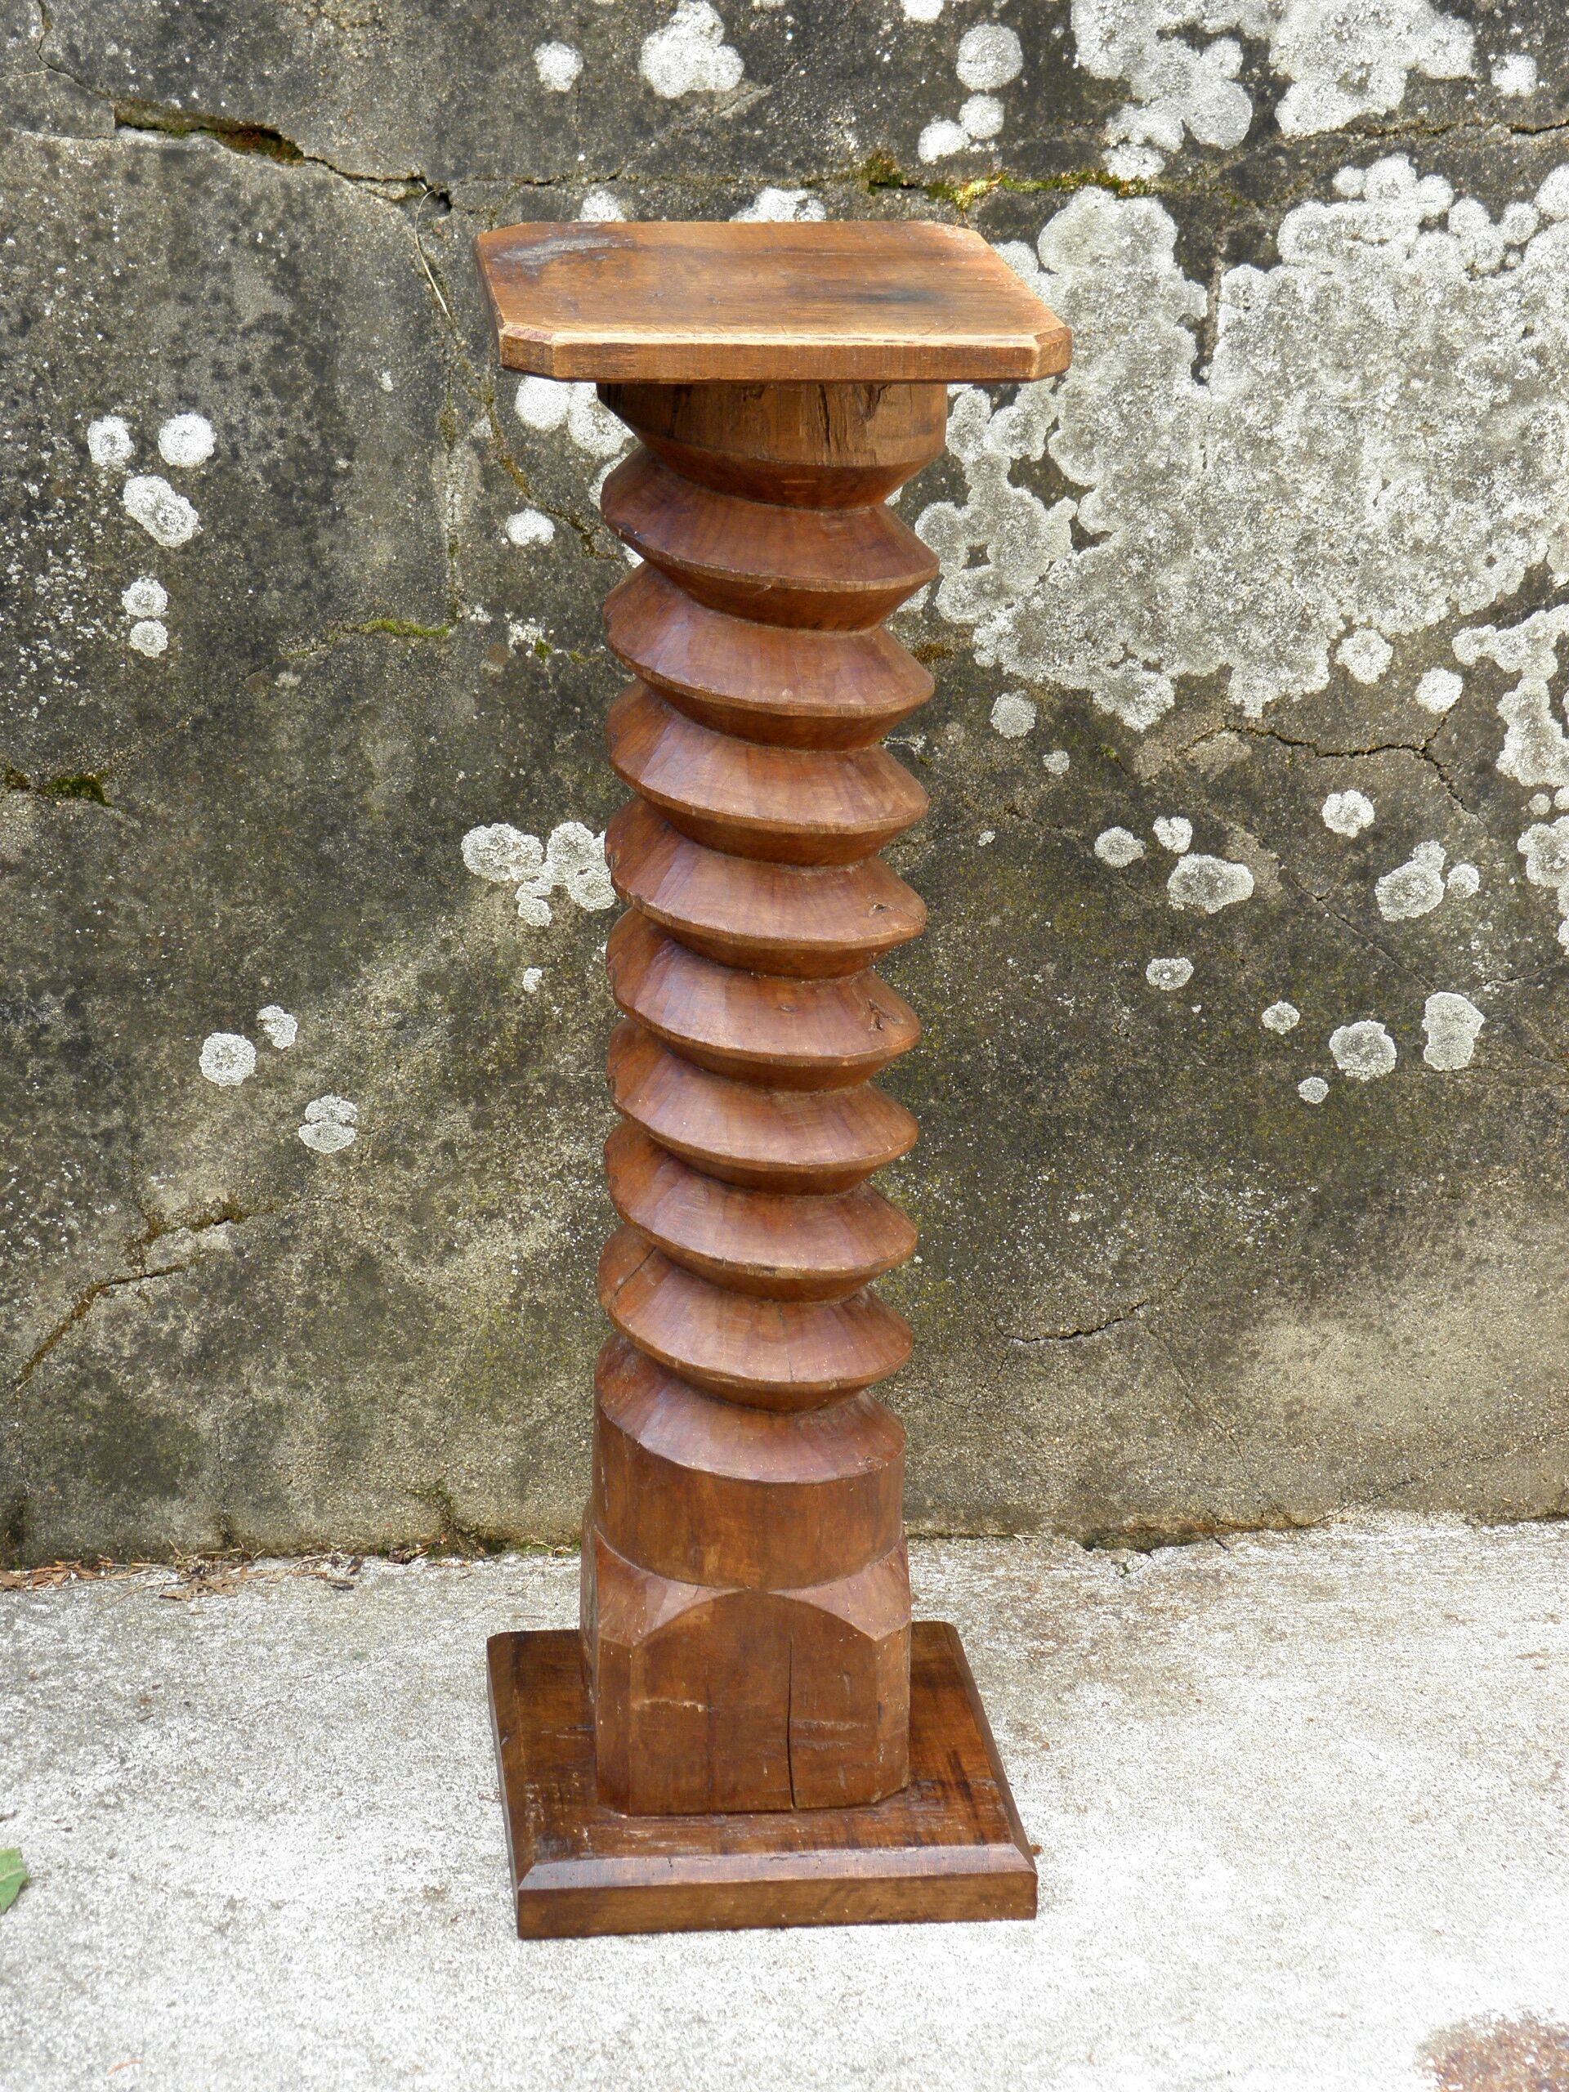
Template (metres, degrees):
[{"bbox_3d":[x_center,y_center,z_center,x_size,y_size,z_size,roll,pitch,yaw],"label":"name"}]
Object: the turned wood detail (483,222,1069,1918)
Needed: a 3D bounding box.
[{"bbox_3d":[-0.015,0.026,2.541,0.328,1.000,0.355,-1,21,-7],"label":"turned wood detail"}]

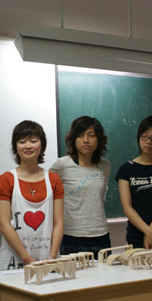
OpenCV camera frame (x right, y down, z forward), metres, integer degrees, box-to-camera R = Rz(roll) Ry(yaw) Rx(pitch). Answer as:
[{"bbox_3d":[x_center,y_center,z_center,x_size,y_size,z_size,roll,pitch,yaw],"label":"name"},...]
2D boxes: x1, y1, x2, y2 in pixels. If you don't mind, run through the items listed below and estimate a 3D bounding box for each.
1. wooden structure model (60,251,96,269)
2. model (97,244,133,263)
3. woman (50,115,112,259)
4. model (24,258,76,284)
[{"bbox_3d":[0.008,0.610,3.086,0.090,0.076,0.185,-5,-5,37],"label":"wooden structure model"},{"bbox_3d":[0.237,0.626,3.395,0.050,0.073,0.320,-5,-5,40],"label":"model"},{"bbox_3d":[0.047,0.610,3.424,0.400,1.639,0.280,-1,-4,-6],"label":"woman"},{"bbox_3d":[-0.116,0.585,2.697,0.260,0.082,0.070,1,-5,-38],"label":"model"}]

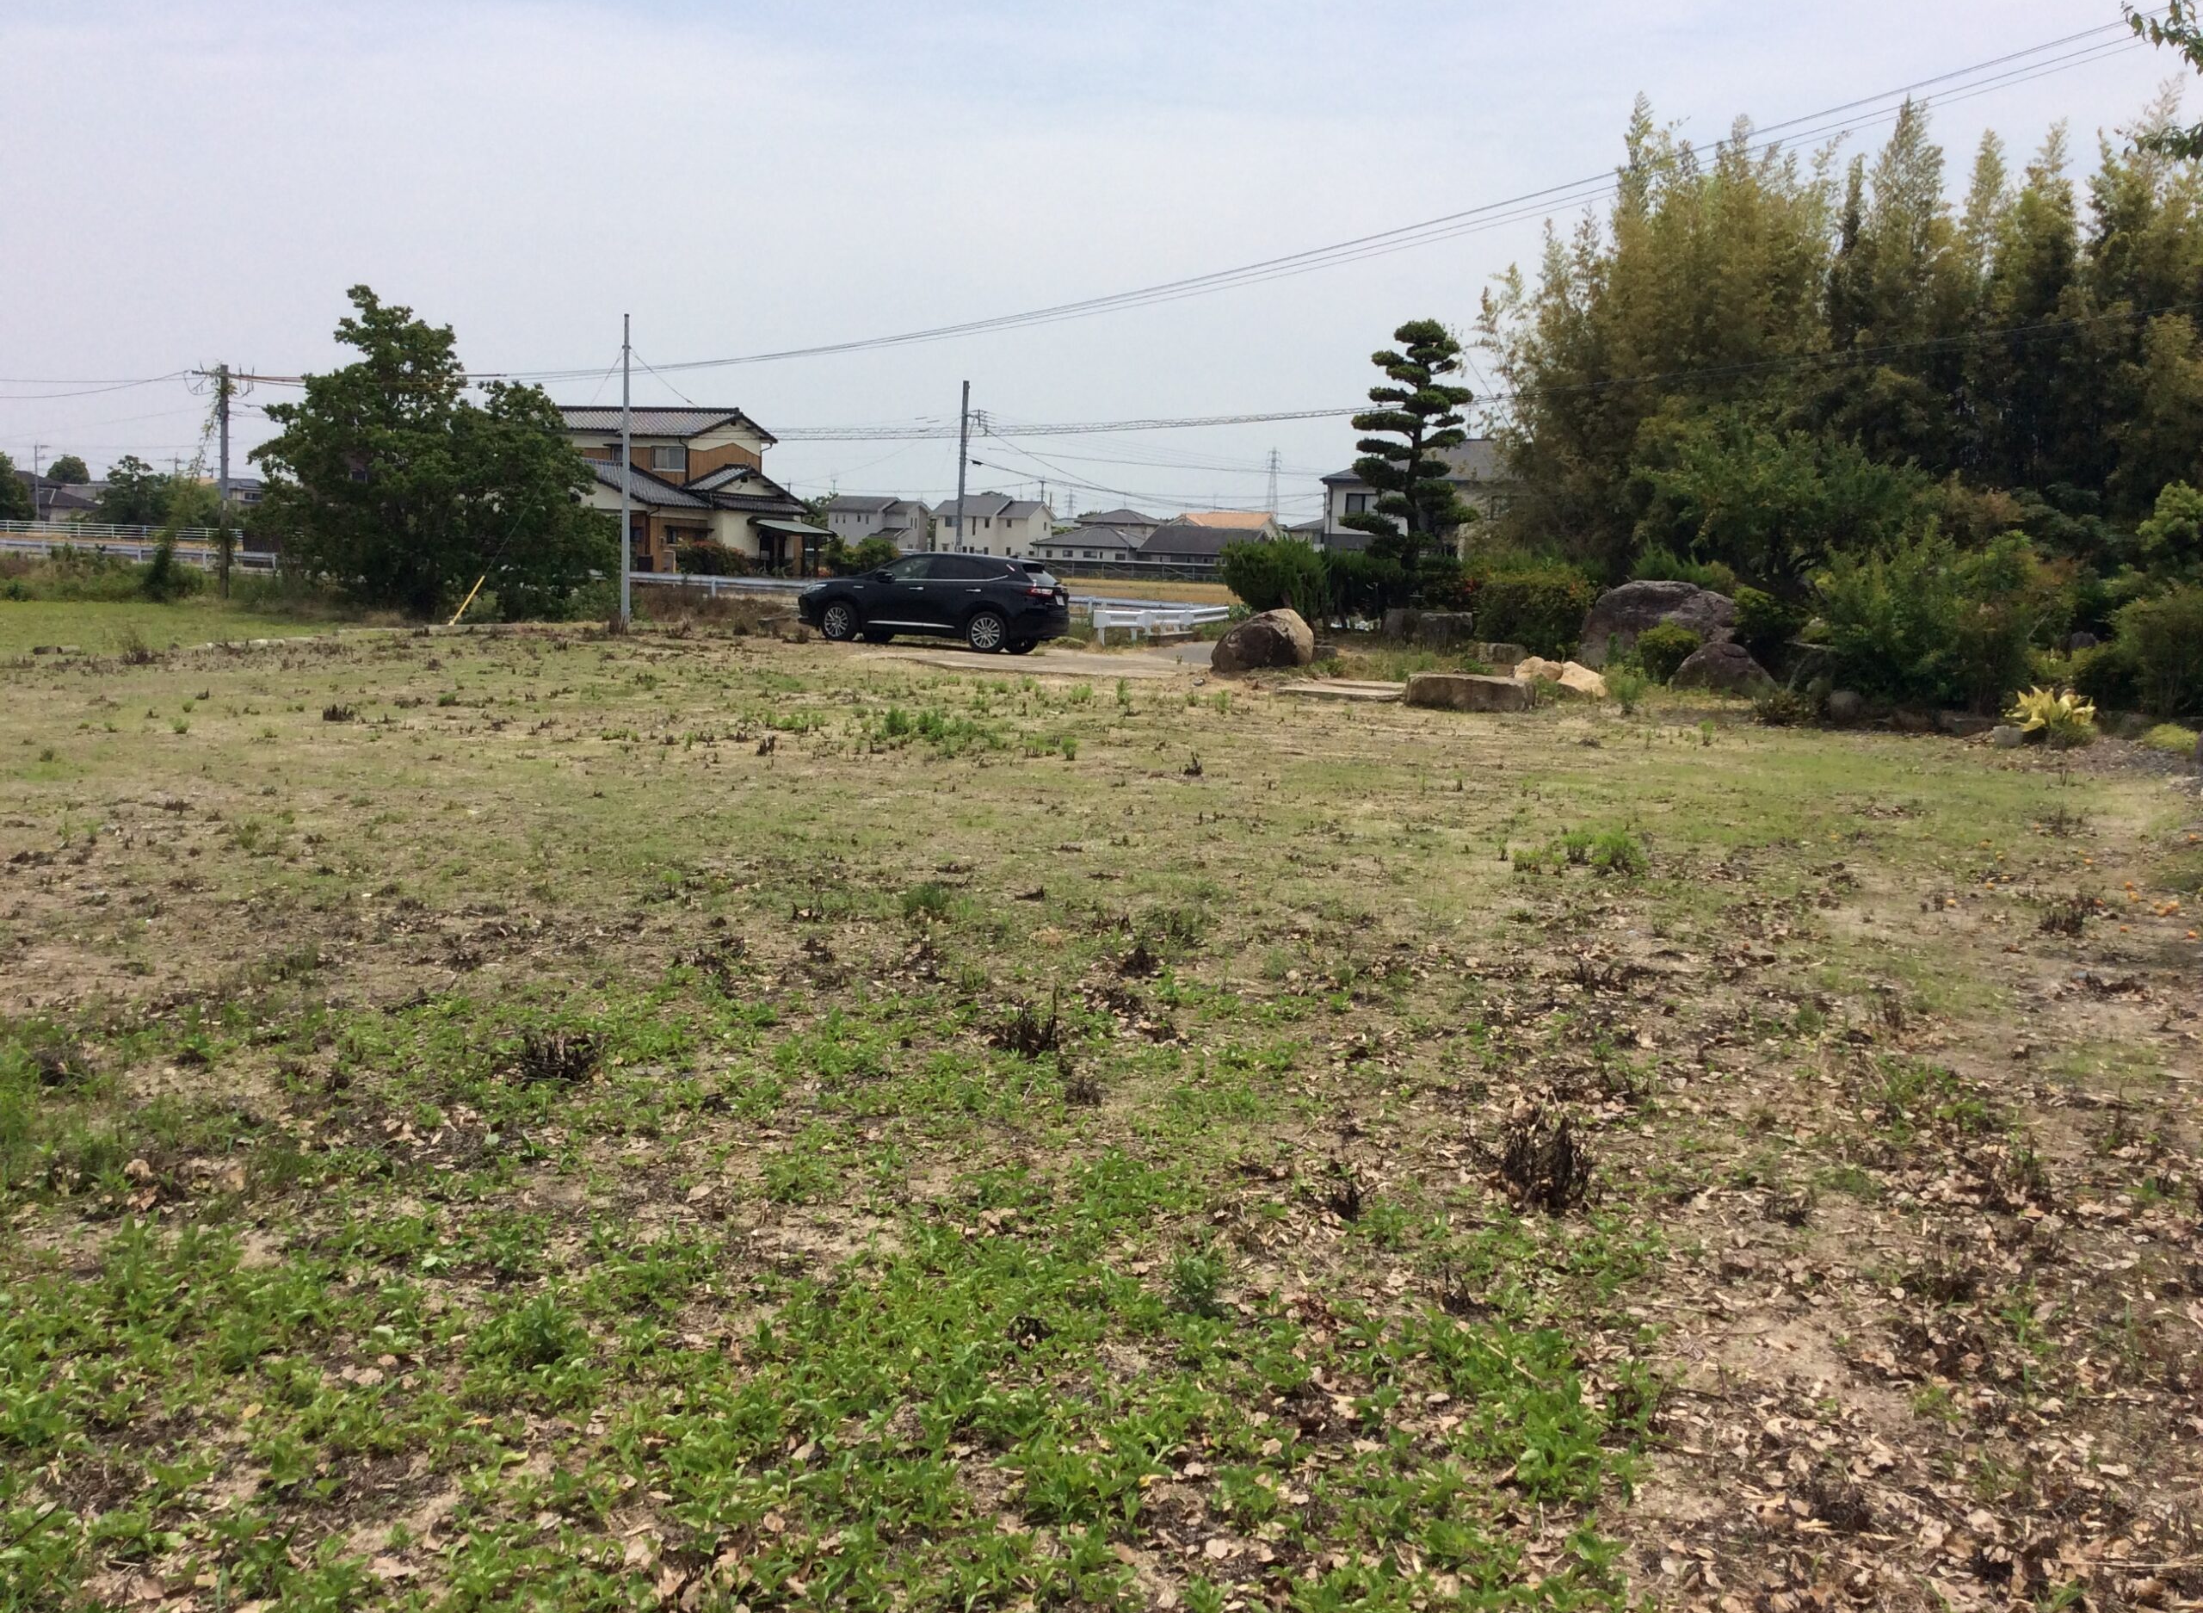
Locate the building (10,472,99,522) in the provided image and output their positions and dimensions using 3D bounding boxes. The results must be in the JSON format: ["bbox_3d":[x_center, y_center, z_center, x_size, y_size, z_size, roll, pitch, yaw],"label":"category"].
[{"bbox_3d":[-85.265,-24.298,165.000,9.500,5.725,8.500,-1,8,-27],"label":"building"}]

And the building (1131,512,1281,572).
[{"bbox_3d":[10.920,-27.521,213.236,13.300,6.619,10.000,4,7,17],"label":"building"}]

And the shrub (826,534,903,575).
[{"bbox_3d":[-10.242,-10.836,88.000,3.200,1.787,2.200,1,7,-7],"label":"shrub"}]

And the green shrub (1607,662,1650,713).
[{"bbox_3d":[6.527,-1.472,25.200,0.530,0.618,0.480,4,7,14],"label":"green shrub"}]

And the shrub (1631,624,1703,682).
[{"bbox_3d":[8.620,-2.348,31.000,1.040,0.944,0.950,4,7,15],"label":"shrub"}]

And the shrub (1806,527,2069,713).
[{"bbox_3d":[10.074,-2.211,24.412,2.800,2.136,2.400,4,8,22],"label":"shrub"}]

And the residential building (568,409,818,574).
[{"bbox_3d":[-18.794,-13.597,89.000,9.500,7.700,10.500,8,9,41],"label":"residential building"}]

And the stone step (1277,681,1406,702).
[{"bbox_3d":[2.956,-1.448,25.211,1.400,0.120,1.200,4,7,20],"label":"stone step"}]

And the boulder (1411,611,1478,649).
[{"bbox_3d":[6.248,-3.194,37.000,1.150,0.700,0.800,2,7,6],"label":"boulder"}]

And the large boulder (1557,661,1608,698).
[{"bbox_3d":[6.056,-1.593,25.600,0.650,0.470,0.500,3,7,11],"label":"large boulder"}]

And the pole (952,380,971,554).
[{"bbox_3d":[-5.980,-13.696,87.451,0.330,9.000,0.330,3,7,0],"label":"pole"}]

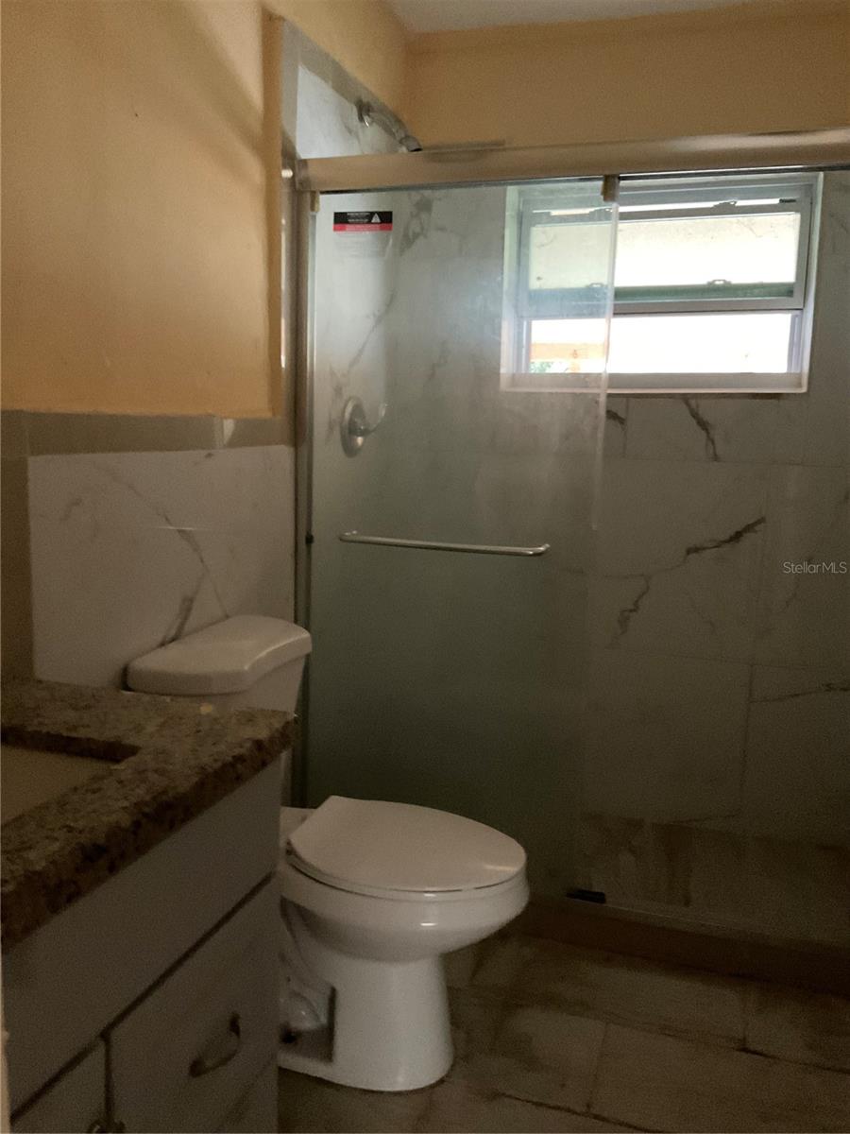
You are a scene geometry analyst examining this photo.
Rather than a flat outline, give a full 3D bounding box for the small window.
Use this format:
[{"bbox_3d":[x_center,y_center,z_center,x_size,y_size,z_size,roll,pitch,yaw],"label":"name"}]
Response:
[{"bbox_3d":[0.691,-0.837,2.876,0.903,0.613,0.119,4,9,17],"label":"small window"}]

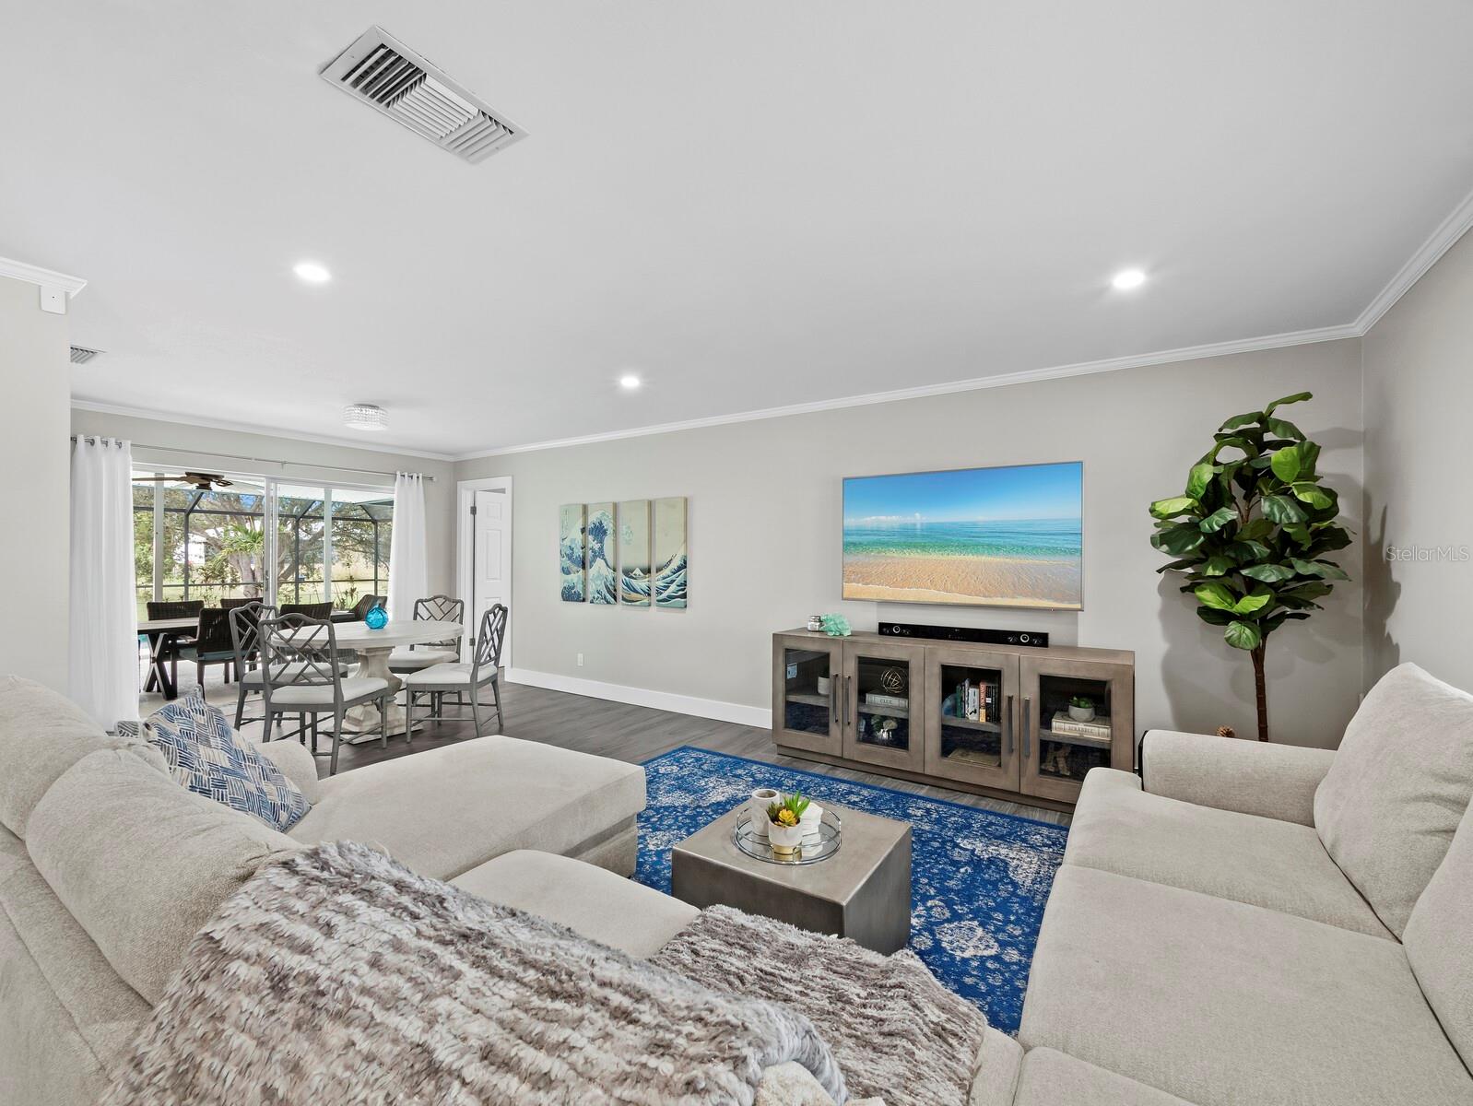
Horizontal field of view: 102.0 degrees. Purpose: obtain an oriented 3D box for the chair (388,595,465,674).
[{"bbox_3d":[-2.665,0.855,5.020,0.480,0.970,0.560,0,0,6],"label":"chair"}]

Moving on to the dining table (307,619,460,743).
[{"bbox_3d":[-2.760,0.964,4.547,1.240,0.760,1.240,0,0,33],"label":"dining table"}]

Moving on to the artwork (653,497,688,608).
[{"bbox_3d":[-0.547,0.003,5.033,0.305,0.915,0.038,0,0,33],"label":"artwork"}]

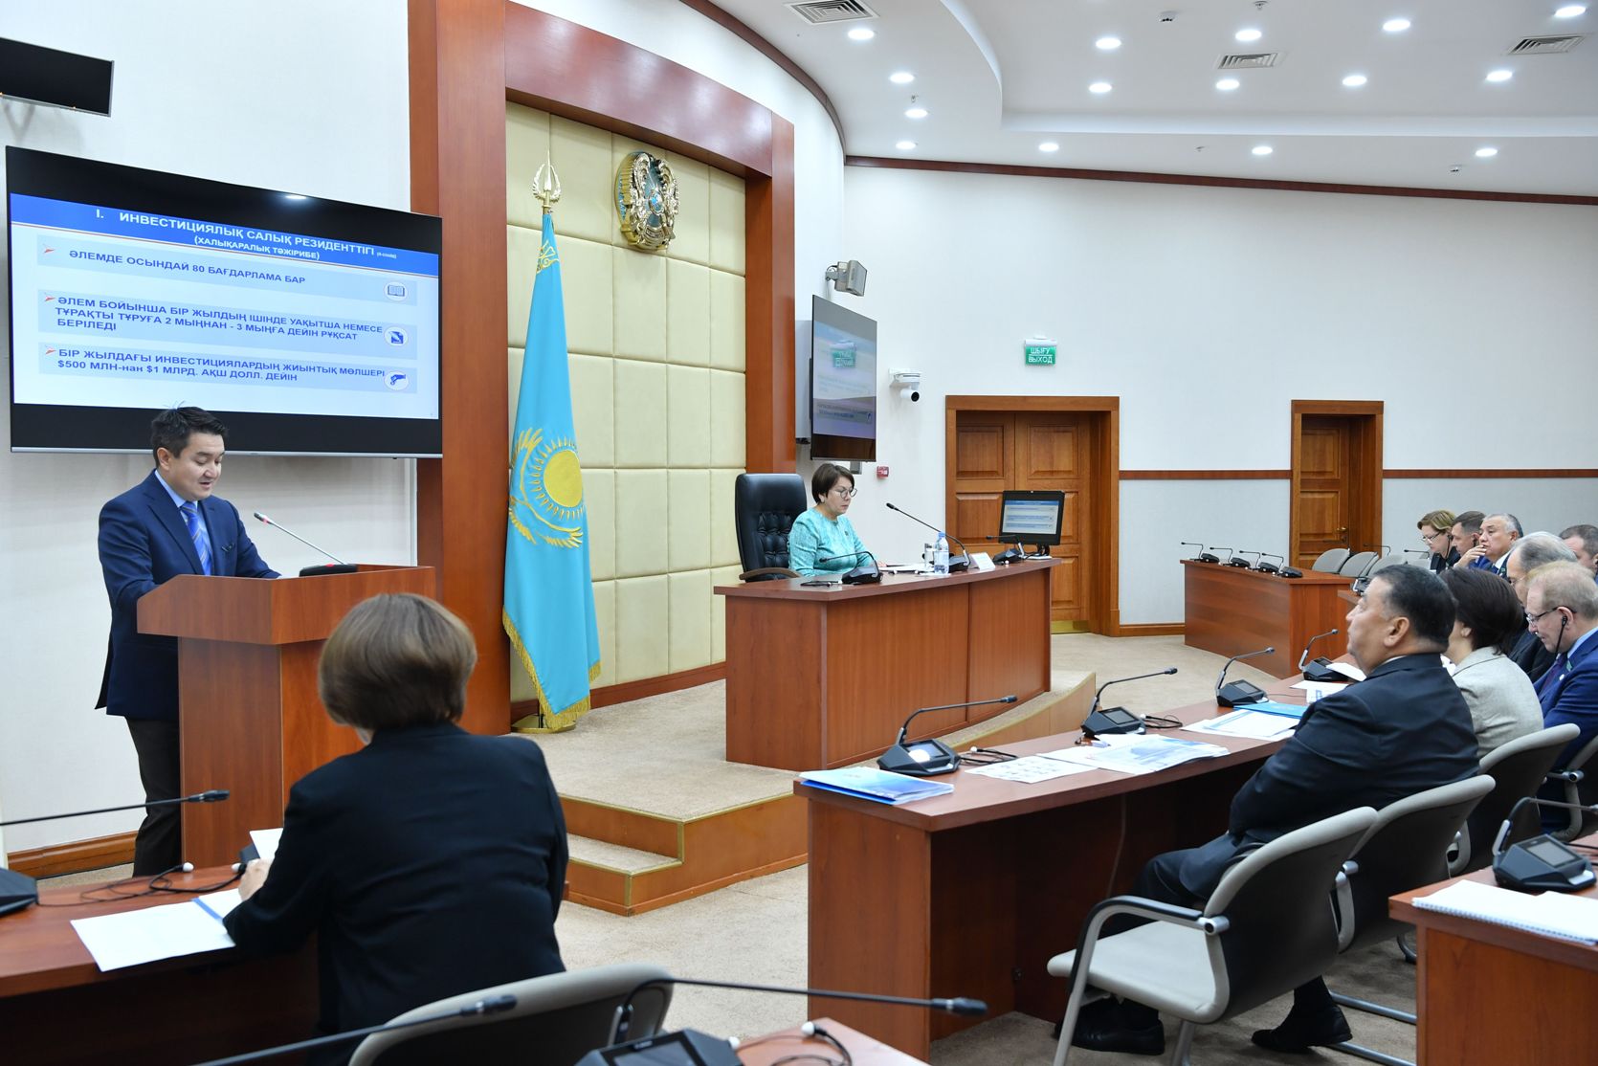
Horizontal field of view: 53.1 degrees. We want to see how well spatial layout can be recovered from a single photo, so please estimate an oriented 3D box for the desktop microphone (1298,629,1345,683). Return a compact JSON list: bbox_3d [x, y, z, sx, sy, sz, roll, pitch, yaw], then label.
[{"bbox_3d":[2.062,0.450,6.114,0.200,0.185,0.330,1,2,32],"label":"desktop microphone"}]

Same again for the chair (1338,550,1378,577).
[{"bbox_3d":[4.172,0.588,12.383,0.600,0.840,0.570,-1,2,-12],"label":"chair"}]

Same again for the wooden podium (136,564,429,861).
[{"bbox_3d":[-1.534,0.713,4.848,0.576,1.210,0.629,1,3,30],"label":"wooden podium"}]

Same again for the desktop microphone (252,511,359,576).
[{"bbox_3d":[-1.748,0.027,5.581,0.470,0.240,0.180,1,2,27],"label":"desktop microphone"}]

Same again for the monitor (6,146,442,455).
[{"bbox_3d":[-2.202,-0.851,6.420,0.080,1.080,1.910,1,2,39],"label":"monitor"}]

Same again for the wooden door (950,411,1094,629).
[{"bbox_3d":[1.980,-0.082,14.628,1.400,2.020,0.070,-1,2,-14],"label":"wooden door"}]

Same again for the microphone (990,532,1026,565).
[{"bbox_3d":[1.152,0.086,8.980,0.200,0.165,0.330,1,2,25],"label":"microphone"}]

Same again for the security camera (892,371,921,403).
[{"bbox_3d":[0.910,-1.251,13.642,0.220,0.280,0.280,-1,3,-30],"label":"security camera"}]

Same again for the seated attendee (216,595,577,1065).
[{"bbox_3d":[-0.698,0.757,2.611,0.480,1.290,0.770,-1,3,-30],"label":"seated attendee"}]

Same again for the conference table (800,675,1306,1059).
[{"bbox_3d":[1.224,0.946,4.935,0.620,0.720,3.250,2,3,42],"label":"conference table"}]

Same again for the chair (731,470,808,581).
[{"bbox_3d":[0.061,0.319,8.415,0.700,1.240,0.660,1,2,31],"label":"chair"}]

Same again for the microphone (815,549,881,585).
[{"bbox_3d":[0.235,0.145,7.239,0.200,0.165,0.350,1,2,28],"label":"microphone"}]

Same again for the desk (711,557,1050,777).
[{"bbox_3d":[0.540,0.567,7.863,0.580,0.740,2.720,1,3,29],"label":"desk"}]

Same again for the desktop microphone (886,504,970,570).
[{"bbox_3d":[0.646,0.019,8.240,0.470,0.350,0.220,1,2,27],"label":"desktop microphone"}]

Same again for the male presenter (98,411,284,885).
[{"bbox_3d":[-2.179,0.433,5.714,0.500,1.760,0.560,1,2,32],"label":"male presenter"}]

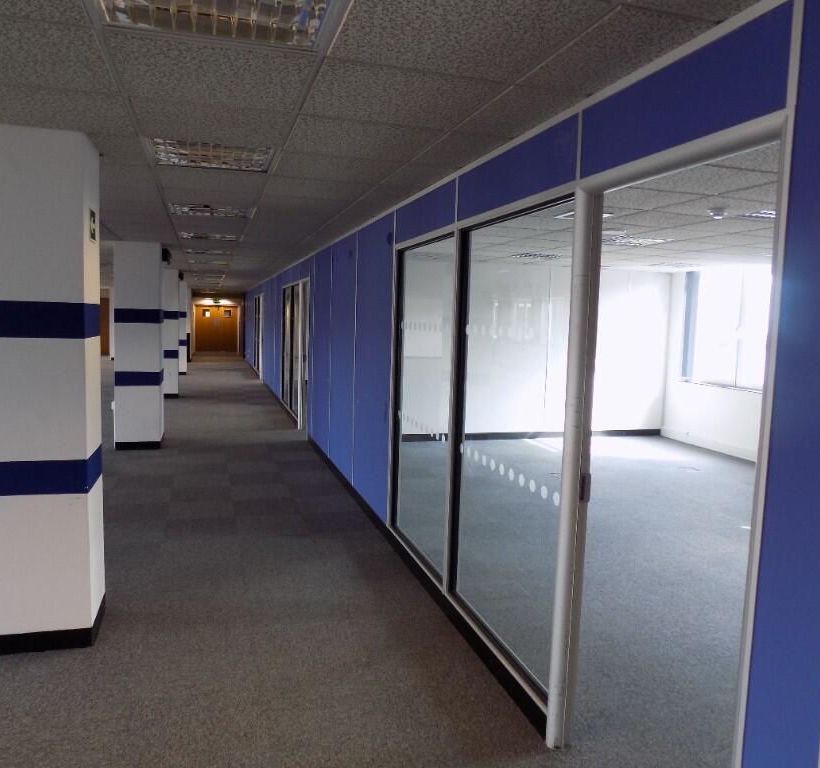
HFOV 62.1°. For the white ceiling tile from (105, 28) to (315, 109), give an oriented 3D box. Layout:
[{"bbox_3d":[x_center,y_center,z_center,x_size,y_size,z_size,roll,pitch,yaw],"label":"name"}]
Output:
[{"bbox_3d":[-0.623,-0.993,2.183,0.600,0.020,0.600,0,6,-17],"label":"white ceiling tile"}]

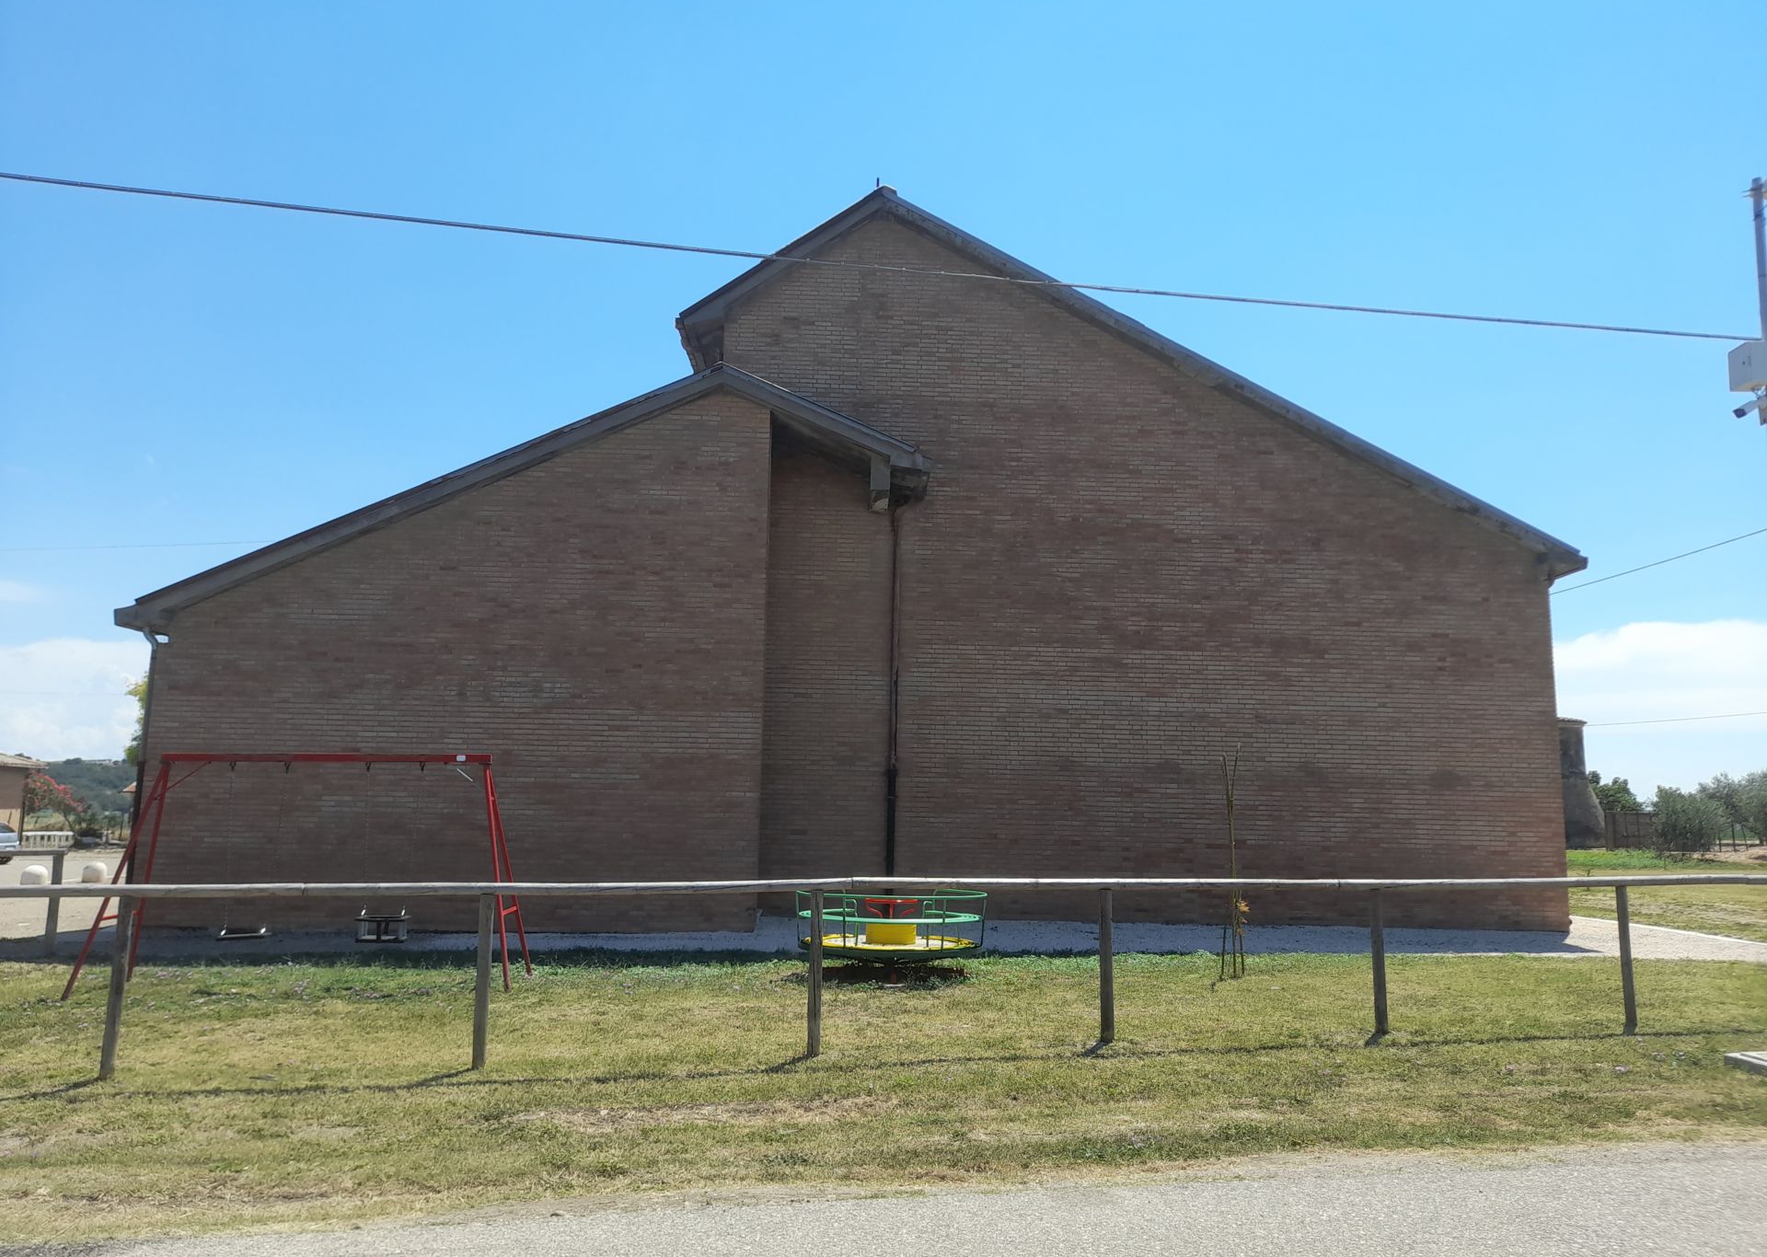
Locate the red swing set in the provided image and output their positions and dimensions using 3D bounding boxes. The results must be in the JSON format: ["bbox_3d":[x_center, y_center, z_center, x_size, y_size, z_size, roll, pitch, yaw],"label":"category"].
[{"bbox_3d":[-5.097,2.184,11.582,3.641,2.065,1.278,2,-9,-7],"label":"red swing set"}]

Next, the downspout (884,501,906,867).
[{"bbox_3d":[0.139,1.098,18.258,0.140,5.980,0.140,1,-9,0],"label":"downspout"}]

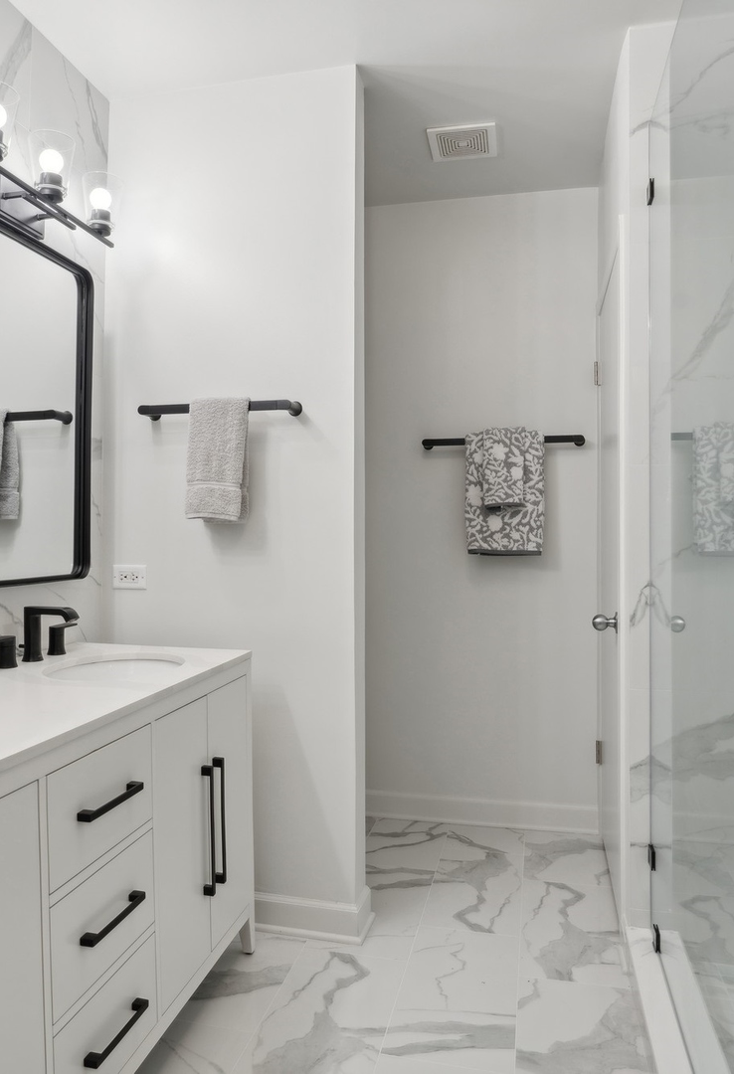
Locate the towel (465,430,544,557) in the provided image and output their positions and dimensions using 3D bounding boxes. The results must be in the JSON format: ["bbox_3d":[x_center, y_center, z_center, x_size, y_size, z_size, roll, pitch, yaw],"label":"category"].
[{"bbox_3d":[0.557,-0.183,2.897,0.312,0.509,0.090,0,0,13],"label":"towel"}]

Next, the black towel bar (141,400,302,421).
[{"bbox_3d":[-0.454,-0.385,2.191,0.516,0.043,0.074,0,0,13],"label":"black towel bar"}]

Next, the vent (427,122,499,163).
[{"bbox_3d":[0.345,-1.397,2.562,0.234,0.020,0.222,0,0,13],"label":"vent"}]

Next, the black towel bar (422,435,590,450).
[{"bbox_3d":[0.552,-0.381,2.917,0.656,0.044,0.075,0,0,13],"label":"black towel bar"}]

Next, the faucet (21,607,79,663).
[{"bbox_3d":[-0.867,0.264,1.955,0.145,0.148,0.054,0,0,13],"label":"faucet"}]

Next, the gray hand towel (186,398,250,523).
[{"bbox_3d":[-0.443,-0.231,2.176,0.207,0.375,0.077,0,0,13],"label":"gray hand towel"}]

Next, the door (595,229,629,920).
[{"bbox_3d":[0.864,0.151,2.494,0.040,2.080,0.705,0,0,13],"label":"door"}]

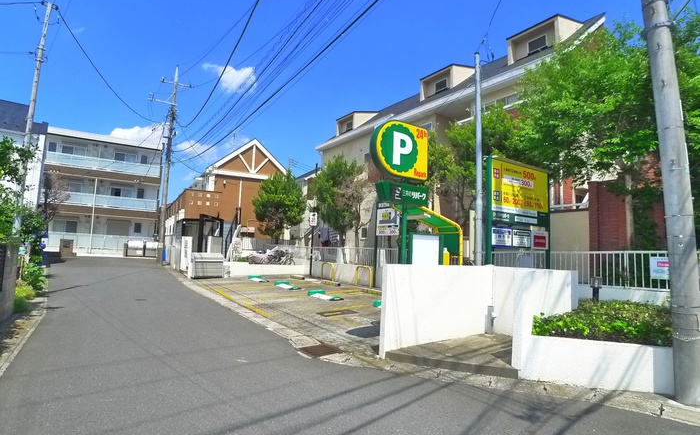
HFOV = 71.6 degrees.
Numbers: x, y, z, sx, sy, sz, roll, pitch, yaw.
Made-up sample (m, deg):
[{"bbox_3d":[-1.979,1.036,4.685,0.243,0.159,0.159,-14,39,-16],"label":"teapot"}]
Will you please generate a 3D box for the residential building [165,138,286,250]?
[{"bbox_3d":[-7.568,-0.670,30.879,7.100,8.000,7.000,6,-8,-32],"label":"residential building"}]

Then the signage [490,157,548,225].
[{"bbox_3d":[3.407,-0.446,9.817,1.989,1.188,0.130,7,-8,-36],"label":"signage"}]

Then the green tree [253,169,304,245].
[{"bbox_3d":[-3.594,-0.111,24.256,2.600,4.364,2.600,6,-8,-32],"label":"green tree"}]

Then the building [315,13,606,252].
[{"bbox_3d":[4.690,-1.233,21.691,6.000,8.880,15.211,6,-8,-31],"label":"building"}]

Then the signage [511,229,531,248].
[{"bbox_3d":[3.390,0.428,9.541,0.607,0.353,0.040,5,-5,-36],"label":"signage"}]

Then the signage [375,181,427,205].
[{"bbox_3d":[0.867,-0.383,7.975,0.933,0.330,0.250,5,-5,-36],"label":"signage"}]

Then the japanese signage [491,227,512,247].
[{"bbox_3d":[2.877,0.389,9.168,0.600,0.365,0.040,5,-5,-36],"label":"japanese signage"}]

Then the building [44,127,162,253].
[{"bbox_3d":[-19.967,-1.318,38.647,8.100,8.654,8.000,6,-8,-31],"label":"building"}]

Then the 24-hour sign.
[{"bbox_3d":[0.874,-1.138,7.968,1.163,0.921,0.200,7,-8,-36],"label":"24-hour sign"}]

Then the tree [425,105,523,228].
[{"bbox_3d":[3.632,-0.540,14.292,2.800,5.555,2.900,6,-8,-31],"label":"tree"}]

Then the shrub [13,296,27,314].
[{"bbox_3d":[-6.742,1.775,9.920,0.300,0.350,0.300,2,-4,0],"label":"shrub"}]

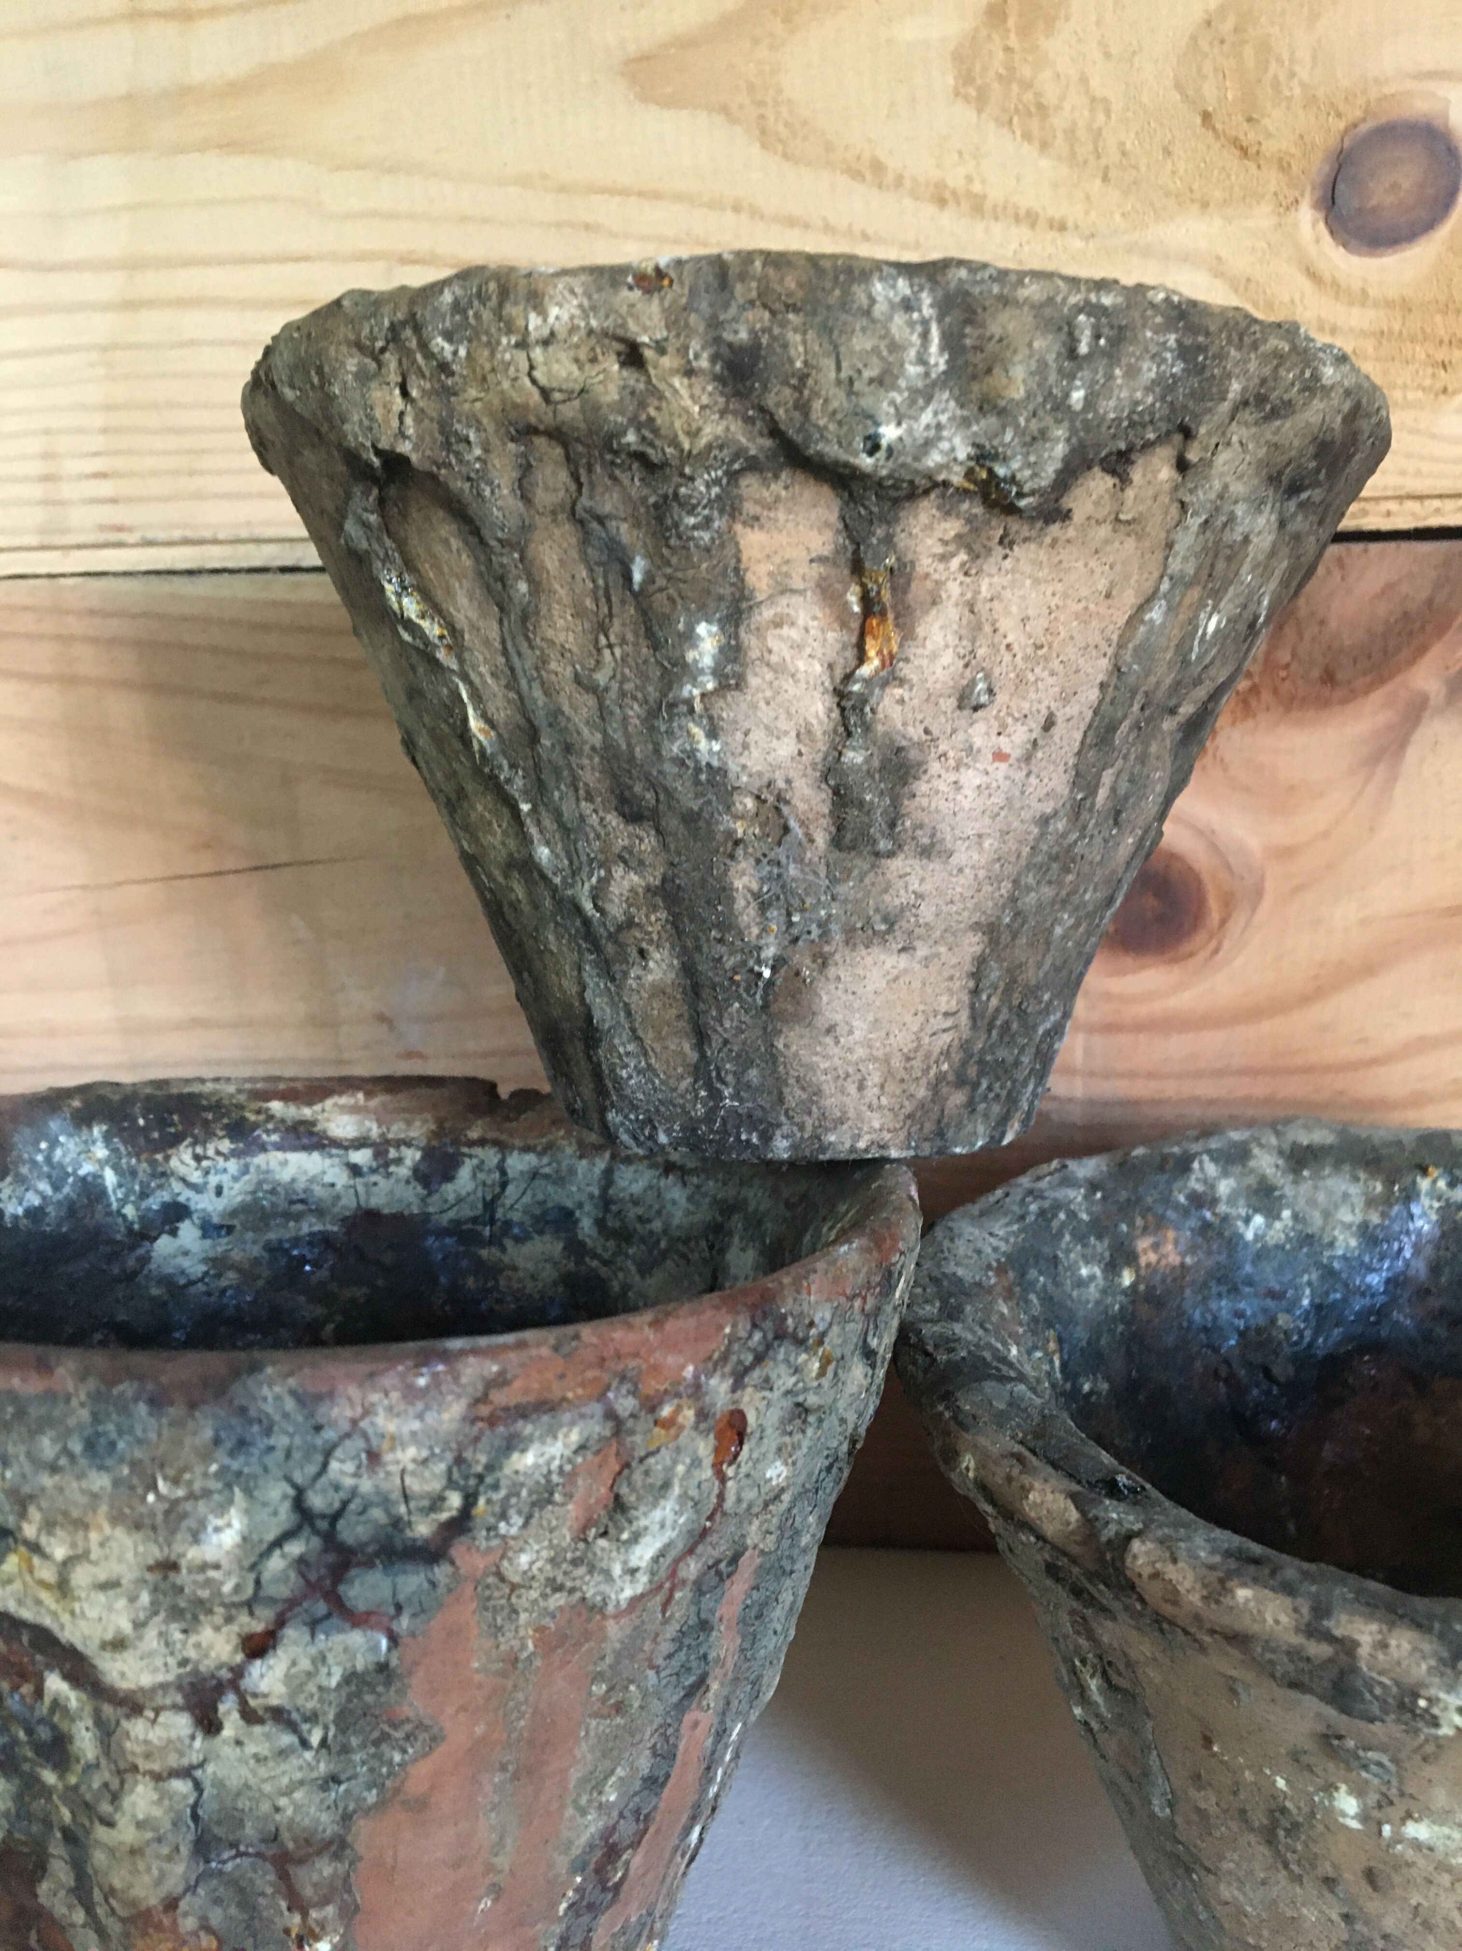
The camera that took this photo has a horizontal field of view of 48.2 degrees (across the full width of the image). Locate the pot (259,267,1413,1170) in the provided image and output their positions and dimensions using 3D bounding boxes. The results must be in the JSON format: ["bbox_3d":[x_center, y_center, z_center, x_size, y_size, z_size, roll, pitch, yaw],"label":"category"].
[{"bbox_3d":[0.009,-0.027,0.222,0.145,0.094,0.145,1,6,0],"label":"pot"}]

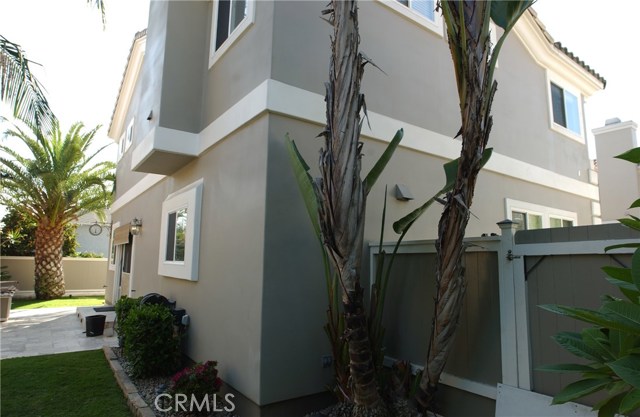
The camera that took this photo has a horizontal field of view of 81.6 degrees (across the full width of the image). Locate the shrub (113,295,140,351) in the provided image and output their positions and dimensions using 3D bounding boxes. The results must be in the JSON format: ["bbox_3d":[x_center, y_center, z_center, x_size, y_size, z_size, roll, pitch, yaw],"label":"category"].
[{"bbox_3d":[-3.280,1.921,6.330,0.420,0.820,0.500,6,-9,-36],"label":"shrub"}]

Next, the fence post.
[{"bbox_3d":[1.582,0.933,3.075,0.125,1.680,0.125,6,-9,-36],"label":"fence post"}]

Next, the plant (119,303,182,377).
[{"bbox_3d":[-2.233,1.705,4.906,0.620,0.870,0.680,6,-9,-36],"label":"plant"}]

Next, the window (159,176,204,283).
[{"bbox_3d":[-2.265,0.377,5.974,0.110,1.452,1.869,6,-9,-36],"label":"window"}]

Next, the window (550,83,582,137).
[{"bbox_3d":[5.631,-2.264,8.506,1.466,0.945,0.100,6,-9,-36],"label":"window"}]

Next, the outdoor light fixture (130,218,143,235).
[{"bbox_3d":[-4.280,0.426,8.647,0.230,0.380,0.220,6,-9,-36],"label":"outdoor light fixture"}]

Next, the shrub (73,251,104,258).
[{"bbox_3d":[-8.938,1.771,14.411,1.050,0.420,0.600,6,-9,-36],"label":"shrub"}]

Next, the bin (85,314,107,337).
[{"bbox_3d":[-4.331,2.236,7.140,0.350,0.390,0.350,6,-9,-36],"label":"bin"}]

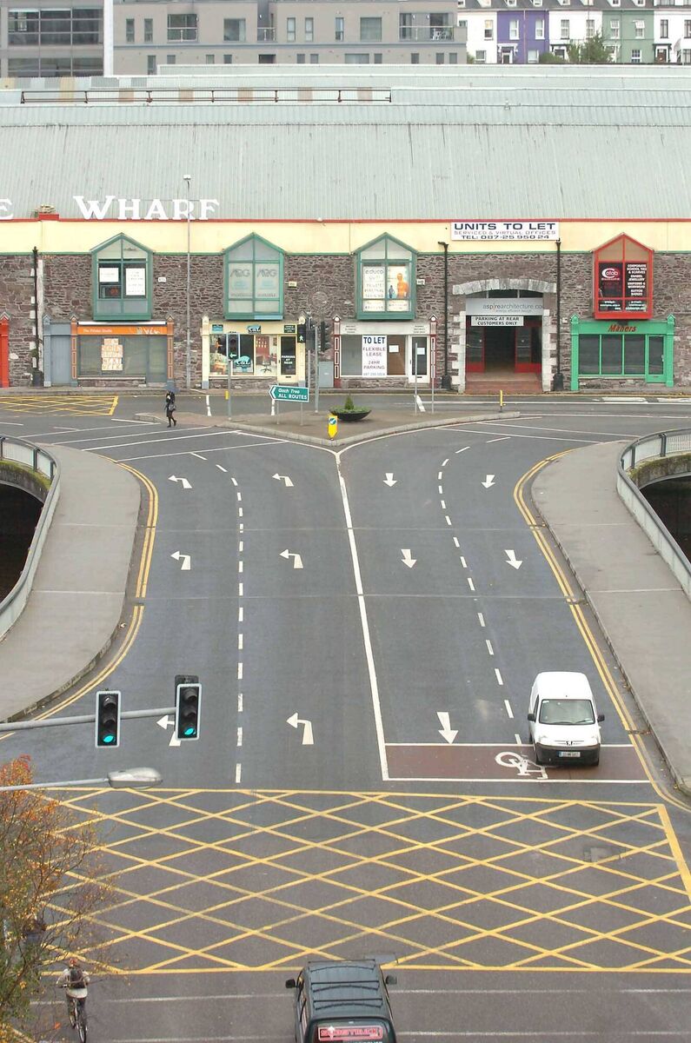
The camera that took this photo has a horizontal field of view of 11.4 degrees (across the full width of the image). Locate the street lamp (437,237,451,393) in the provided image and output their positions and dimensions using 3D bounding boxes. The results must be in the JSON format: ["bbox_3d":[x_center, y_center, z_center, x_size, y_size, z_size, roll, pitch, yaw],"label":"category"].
[{"bbox_3d":[4.778,-9.909,167.026,0.620,7.130,0.500,0,9,0],"label":"street lamp"}]

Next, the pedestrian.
[{"bbox_3d":[-7.786,-5.040,154.882,0.550,1.660,0.500,-1,9,-8],"label":"pedestrian"}]

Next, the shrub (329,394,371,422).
[{"bbox_3d":[0.216,-5.213,156.720,1.880,1.170,1.880,0,9,0],"label":"shrub"}]

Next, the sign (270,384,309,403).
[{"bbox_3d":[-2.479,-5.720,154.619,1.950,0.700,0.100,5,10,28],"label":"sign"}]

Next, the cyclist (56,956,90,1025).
[{"bbox_3d":[-5.239,9.264,67.273,0.620,1.560,1.700,-1,9,-8],"label":"cyclist"}]

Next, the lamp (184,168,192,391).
[{"bbox_3d":[-7.597,-11.400,166.136,0.400,10.360,1.000,0,9,0],"label":"lamp"}]

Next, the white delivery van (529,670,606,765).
[{"bbox_3d":[5.775,5.237,91.251,1.800,1.810,4.130,0,9,0],"label":"white delivery van"}]

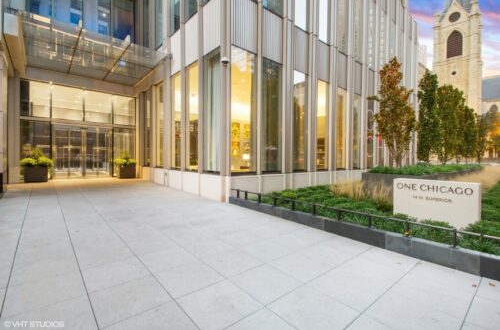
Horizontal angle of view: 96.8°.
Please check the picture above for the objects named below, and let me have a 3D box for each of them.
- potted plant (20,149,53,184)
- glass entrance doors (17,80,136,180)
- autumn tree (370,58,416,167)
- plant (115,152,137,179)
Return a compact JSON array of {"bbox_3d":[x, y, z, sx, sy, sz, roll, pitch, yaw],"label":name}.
[{"bbox_3d":[-11.625,0.017,12.148,1.258,1.830,1.173,-2,3,-43],"label":"potted plant"},{"bbox_3d":[-9.263,-1.744,12.492,5.112,4.970,0.200,-1,2,-39],"label":"glass entrance doors"},{"bbox_3d":[4.624,-1.534,7.103,1.200,3.575,1.200,-2,3,-43],"label":"autumn tree"},{"bbox_3d":[-8.354,-0.080,14.860,1.230,1.816,1.144,-2,3,-43],"label":"plant"}]

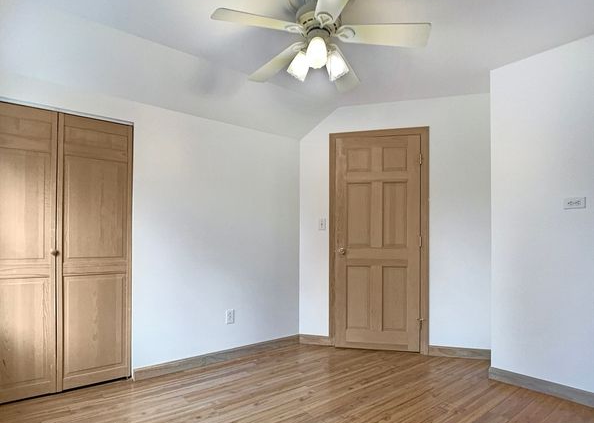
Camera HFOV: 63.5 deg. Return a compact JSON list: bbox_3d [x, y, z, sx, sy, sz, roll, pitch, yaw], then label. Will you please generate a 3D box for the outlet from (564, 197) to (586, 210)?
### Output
[{"bbox_3d":[1.807,-0.053,3.124,0.012,0.073,0.120,2,-3,-35],"label":"outlet"}]

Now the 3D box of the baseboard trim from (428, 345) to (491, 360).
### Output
[{"bbox_3d":[1.436,1.250,4.247,0.520,0.090,0.016,-1,-3,19],"label":"baseboard trim"}]

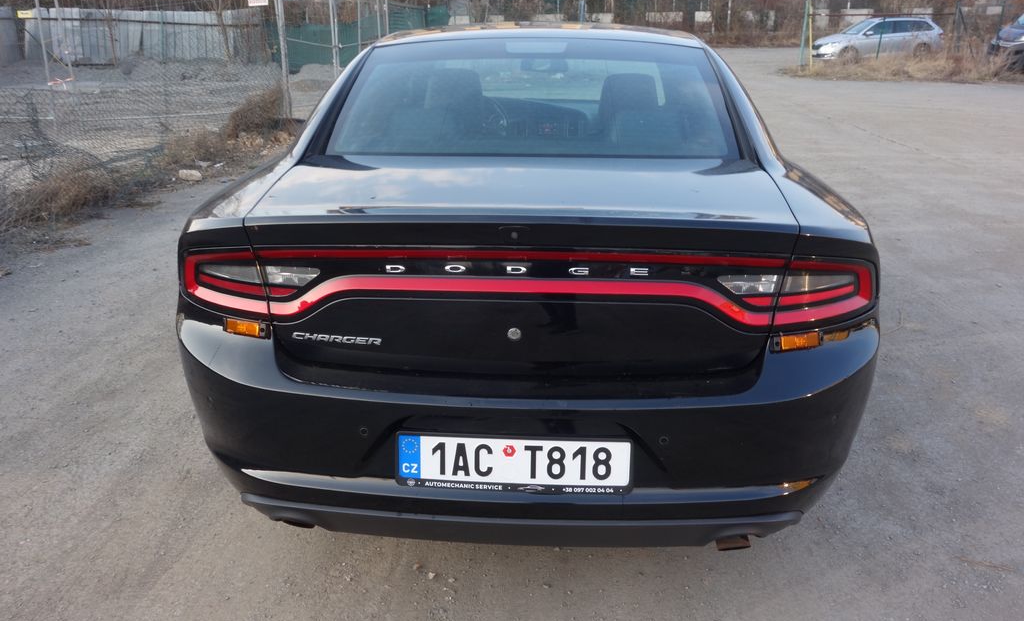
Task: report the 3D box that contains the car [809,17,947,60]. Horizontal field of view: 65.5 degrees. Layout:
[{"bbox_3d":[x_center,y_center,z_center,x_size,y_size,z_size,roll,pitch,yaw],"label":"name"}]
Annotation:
[{"bbox_3d":[13.483,-9.949,29.378,4.700,1.470,1.820,-3,20,-8],"label":"car"}]

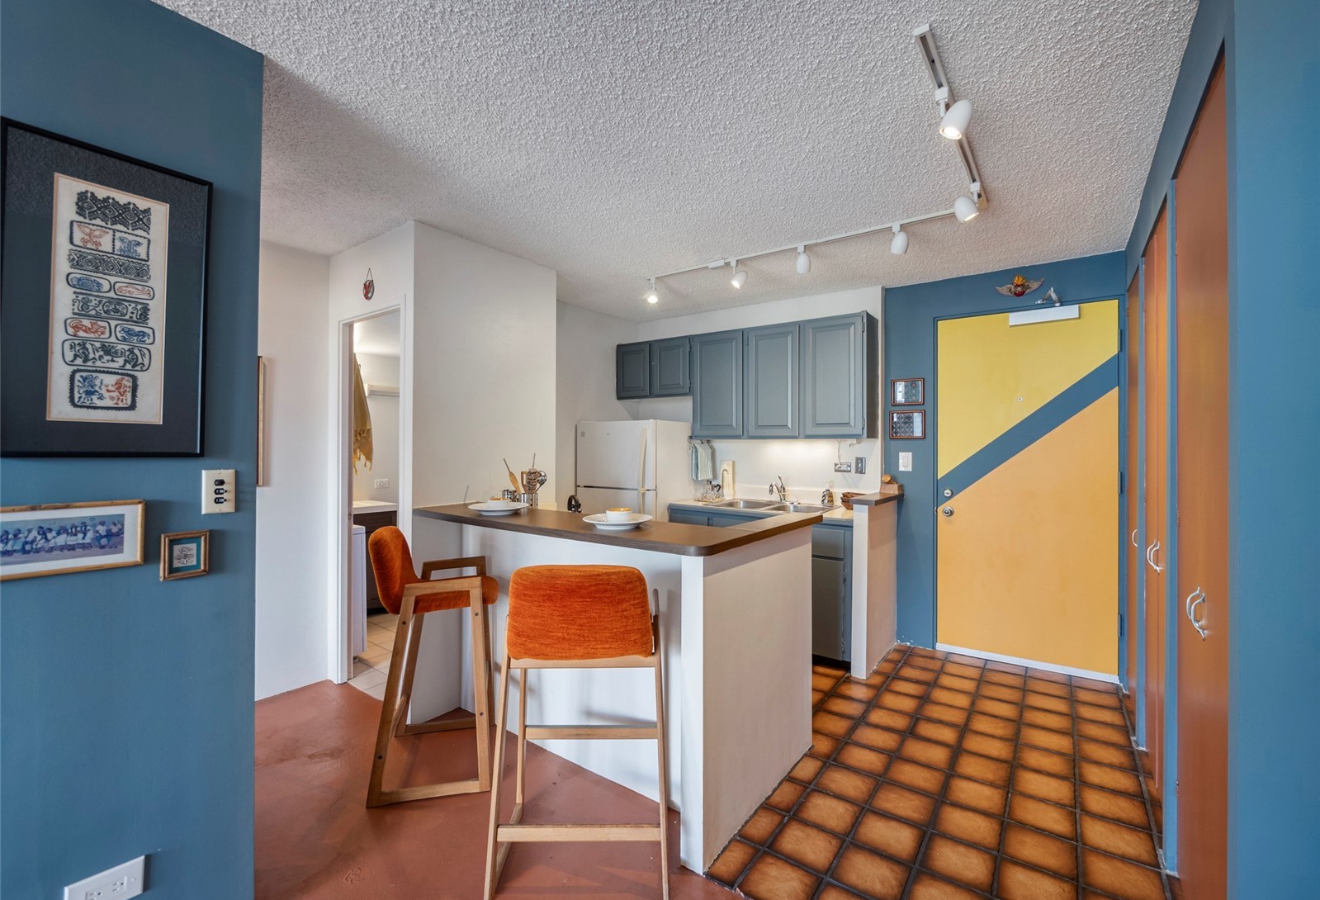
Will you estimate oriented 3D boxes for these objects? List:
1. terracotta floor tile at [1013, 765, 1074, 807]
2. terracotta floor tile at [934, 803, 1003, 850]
[{"bbox_3d":[1.519,1.337,2.113,0.197,0.012,0.197,0,0,37],"label":"terracotta floor tile"},{"bbox_3d":[1.095,1.337,1.897,0.197,0.012,0.197,0,0,37],"label":"terracotta floor tile"}]

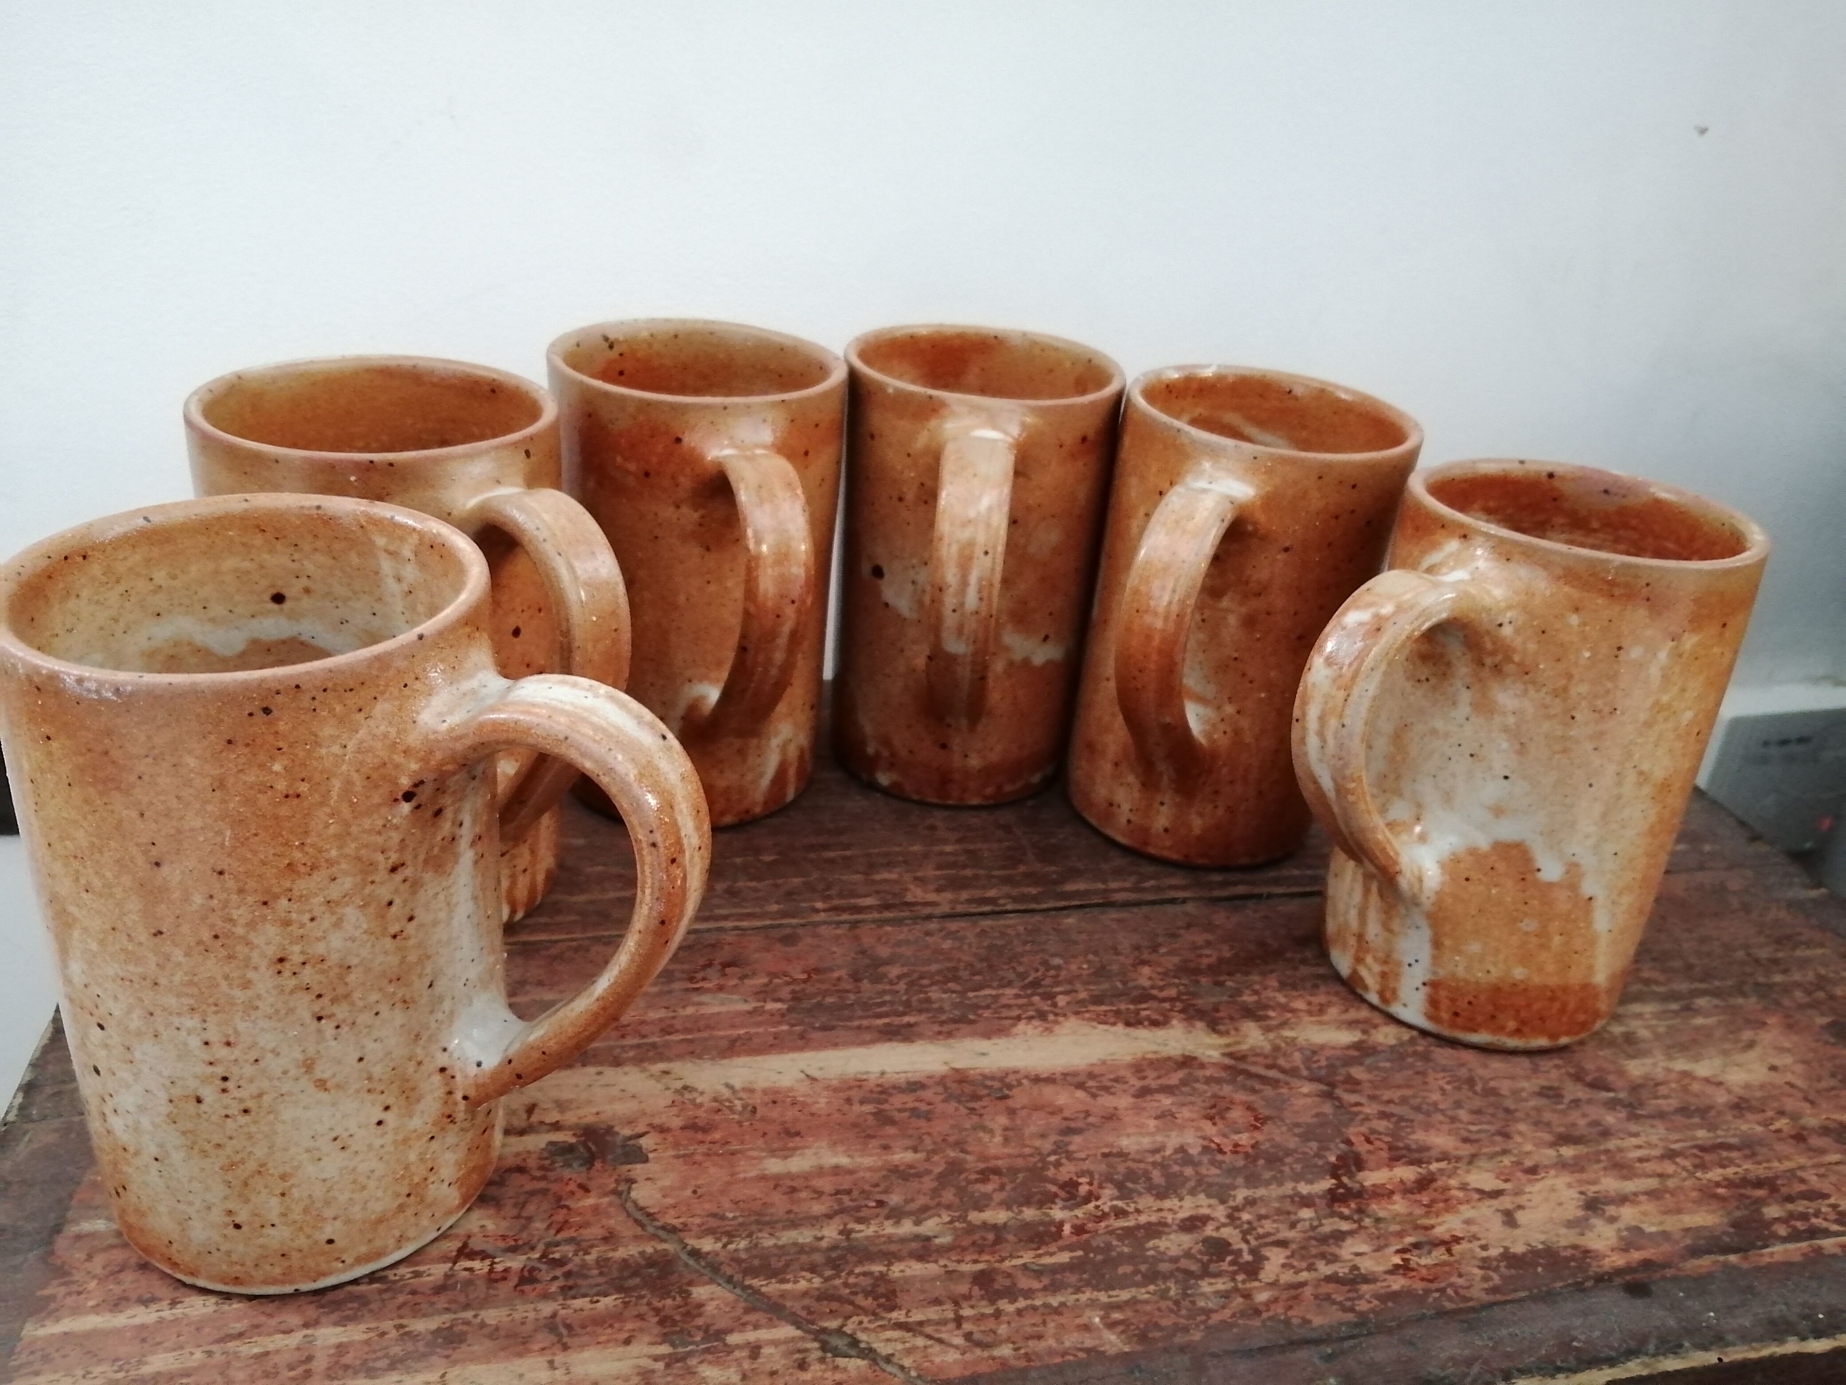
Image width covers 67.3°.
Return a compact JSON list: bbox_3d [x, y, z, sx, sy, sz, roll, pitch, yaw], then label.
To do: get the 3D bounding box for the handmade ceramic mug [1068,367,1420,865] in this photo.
[{"bbox_3d":[0.080,-0.013,0.390,0.080,0.126,0.124,17,29,22],"label":"handmade ceramic mug"}]

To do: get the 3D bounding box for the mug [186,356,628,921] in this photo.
[{"bbox_3d":[-0.113,-0.003,0.332,0.118,0.126,0.079,22,32,29],"label":"mug"}]

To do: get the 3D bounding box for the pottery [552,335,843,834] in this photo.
[{"bbox_3d":[-0.058,-0.025,0.385,0.080,0.126,0.121,-6,29,-22],"label":"pottery"}]

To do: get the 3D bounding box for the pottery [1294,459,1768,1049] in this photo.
[{"bbox_3d":[0.133,0.018,0.339,0.120,0.127,0.079,-11,31,-29],"label":"pottery"}]

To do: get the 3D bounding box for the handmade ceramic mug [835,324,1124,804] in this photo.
[{"bbox_3d":[0.012,-0.029,0.406,0.080,0.126,0.123,6,27,1],"label":"handmade ceramic mug"}]

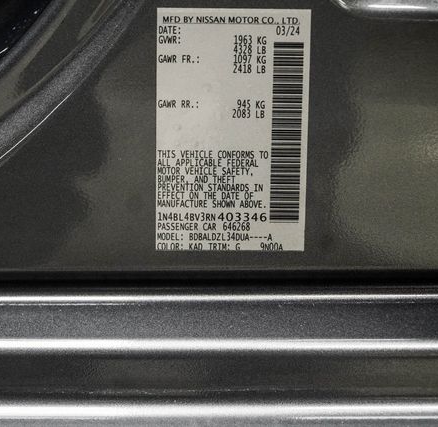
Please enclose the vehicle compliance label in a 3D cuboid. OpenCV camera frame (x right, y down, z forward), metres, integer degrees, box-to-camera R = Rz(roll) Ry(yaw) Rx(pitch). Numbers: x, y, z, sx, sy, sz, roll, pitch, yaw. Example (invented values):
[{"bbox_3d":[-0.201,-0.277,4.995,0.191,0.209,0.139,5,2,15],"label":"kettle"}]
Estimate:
[{"bbox_3d":[0.005,-0.033,0.510,0.062,0.100,0.001,0,12,-3],"label":"vehicle compliance label"}]

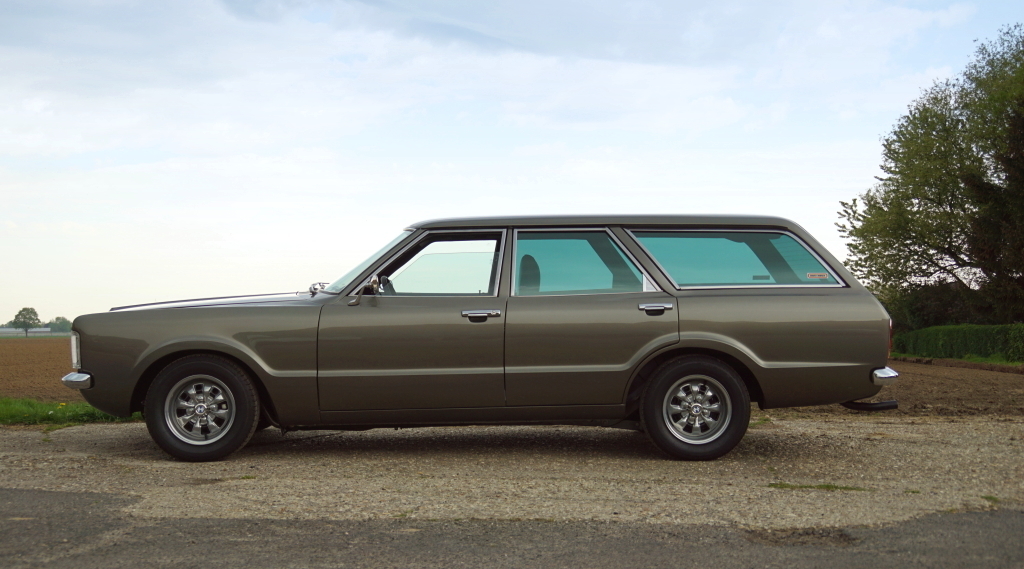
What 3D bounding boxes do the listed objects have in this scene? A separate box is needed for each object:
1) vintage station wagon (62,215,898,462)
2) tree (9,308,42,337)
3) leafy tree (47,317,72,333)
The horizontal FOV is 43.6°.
[{"bbox_3d":[-0.169,0.245,7.438,4.380,1.340,1.700,0,0,-2],"label":"vintage station wagon"},{"bbox_3d":[-121.615,9.499,320.000,8.400,7.500,8.200,0,-2,0],"label":"tree"},{"bbox_3d":[-155.191,14.264,440.000,9.200,6.200,8.500,0,-2,0],"label":"leafy tree"}]

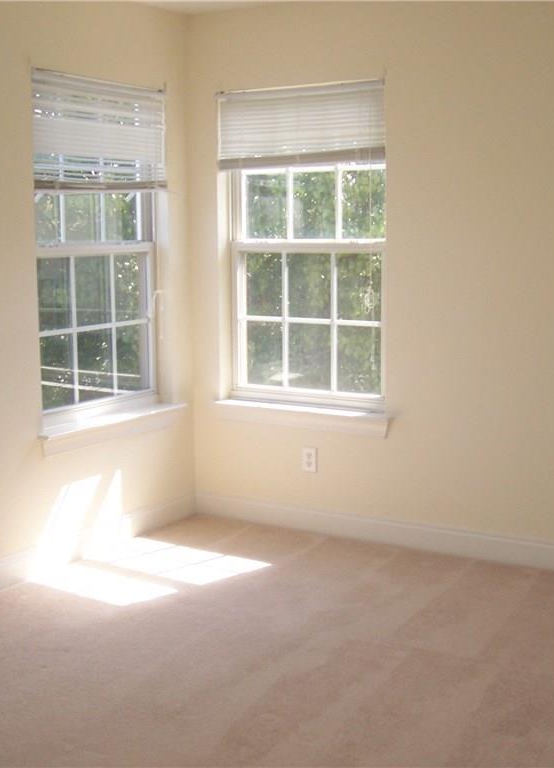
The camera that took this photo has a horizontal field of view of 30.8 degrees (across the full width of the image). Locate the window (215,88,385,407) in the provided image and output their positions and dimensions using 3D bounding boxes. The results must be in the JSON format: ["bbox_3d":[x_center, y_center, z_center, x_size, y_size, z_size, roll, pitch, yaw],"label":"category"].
[{"bbox_3d":[0.123,-0.620,4.612,0.870,1.450,0.115,5,10,31],"label":"window"}]

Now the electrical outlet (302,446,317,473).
[{"bbox_3d":[0.152,0.354,4.666,0.072,0.116,0.010,5,10,31],"label":"electrical outlet"}]

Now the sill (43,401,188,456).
[{"bbox_3d":[-0.732,0.191,4.503,0.125,0.113,0.985,5,10,31],"label":"sill"}]

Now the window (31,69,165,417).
[{"bbox_3d":[-0.786,-0.582,4.388,0.115,1.450,0.850,5,10,31],"label":"window"}]

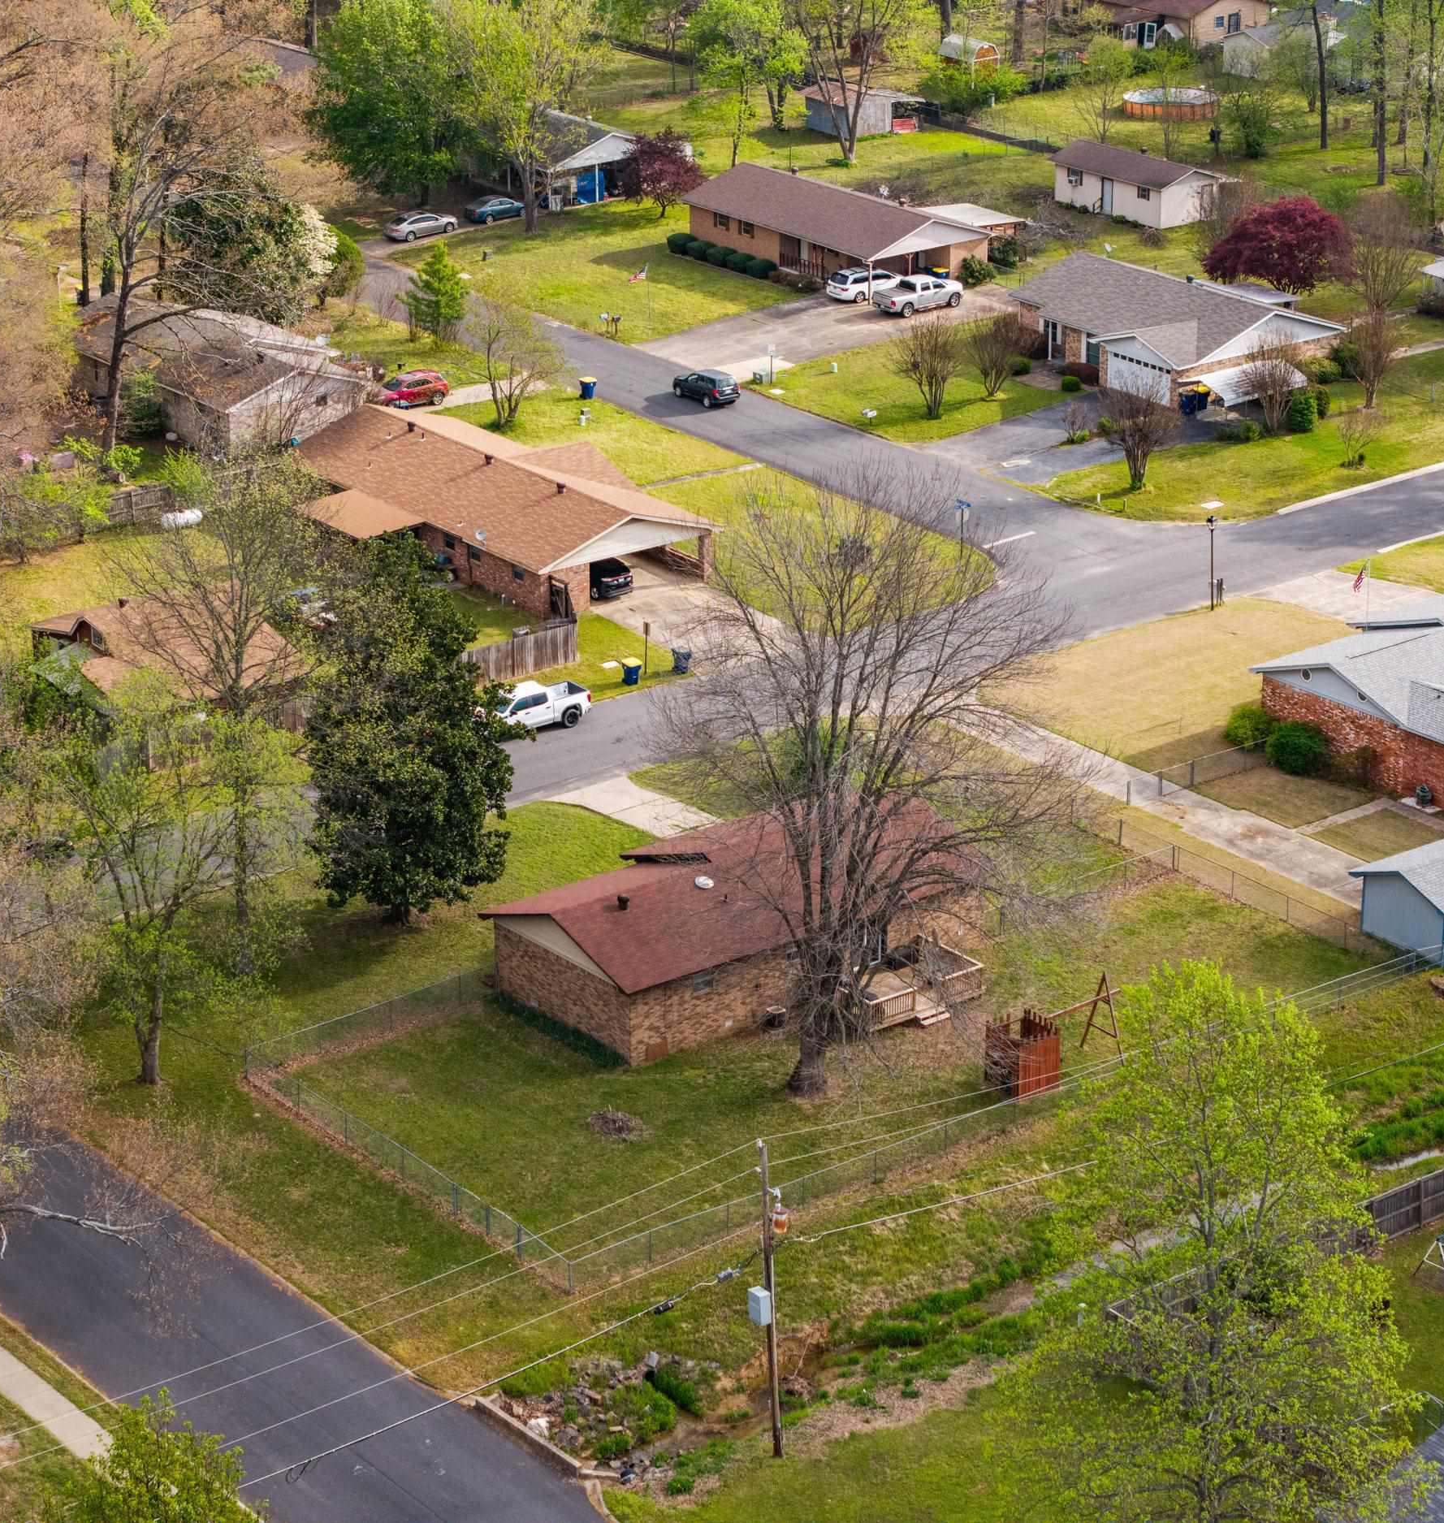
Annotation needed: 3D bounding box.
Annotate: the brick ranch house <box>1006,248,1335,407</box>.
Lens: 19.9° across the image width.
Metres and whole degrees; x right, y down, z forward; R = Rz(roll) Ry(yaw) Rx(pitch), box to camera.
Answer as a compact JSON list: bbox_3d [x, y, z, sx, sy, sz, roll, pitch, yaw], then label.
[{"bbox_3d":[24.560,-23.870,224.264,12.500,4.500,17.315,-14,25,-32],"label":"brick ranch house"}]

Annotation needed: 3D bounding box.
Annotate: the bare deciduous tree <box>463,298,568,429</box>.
[{"bbox_3d":[-11.332,-21.969,226.262,5.850,7.088,5.850,-3,21,-3],"label":"bare deciduous tree"}]

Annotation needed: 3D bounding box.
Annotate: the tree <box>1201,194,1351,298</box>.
[{"bbox_3d":[31.938,-29.114,235.502,8.400,6.100,8.000,0,21,0],"label":"tree"}]

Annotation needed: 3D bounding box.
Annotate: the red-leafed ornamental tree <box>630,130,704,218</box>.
[{"bbox_3d":[-3.511,-37.700,263.441,4.701,5.815,4.701,-1,22,0],"label":"red-leafed ornamental tree"}]

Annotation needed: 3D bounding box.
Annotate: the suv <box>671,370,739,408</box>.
[{"bbox_3d":[-0.819,-20.151,219.181,1.840,1.730,4.500,-16,26,-34],"label":"suv"}]

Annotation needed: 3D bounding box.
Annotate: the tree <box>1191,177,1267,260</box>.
[{"bbox_3d":[31.072,-32.578,251.811,4.665,6.256,4.665,1,21,7],"label":"tree"}]

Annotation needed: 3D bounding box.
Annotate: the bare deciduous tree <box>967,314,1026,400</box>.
[{"bbox_3d":[15.413,-22.733,230.612,3.310,4.856,3.310,-1,22,0],"label":"bare deciduous tree"}]

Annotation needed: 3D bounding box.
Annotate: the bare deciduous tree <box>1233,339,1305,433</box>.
[{"bbox_3d":[29.405,-20.281,221.016,3.754,5.435,3.754,1,21,7],"label":"bare deciduous tree"}]

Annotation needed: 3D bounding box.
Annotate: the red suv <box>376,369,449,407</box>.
[{"bbox_3d":[-17.516,-21.067,232.030,4.500,1.620,1.830,-16,25,-32],"label":"red suv"}]

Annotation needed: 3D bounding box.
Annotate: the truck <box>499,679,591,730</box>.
[{"bbox_3d":[-8.808,-2.287,184.966,5.880,1.920,2.050,-16,27,-33],"label":"truck"}]

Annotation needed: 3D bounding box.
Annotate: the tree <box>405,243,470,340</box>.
[{"bbox_3d":[-15.817,-26.466,230.312,3.200,5.500,3.100,0,21,0],"label":"tree"}]

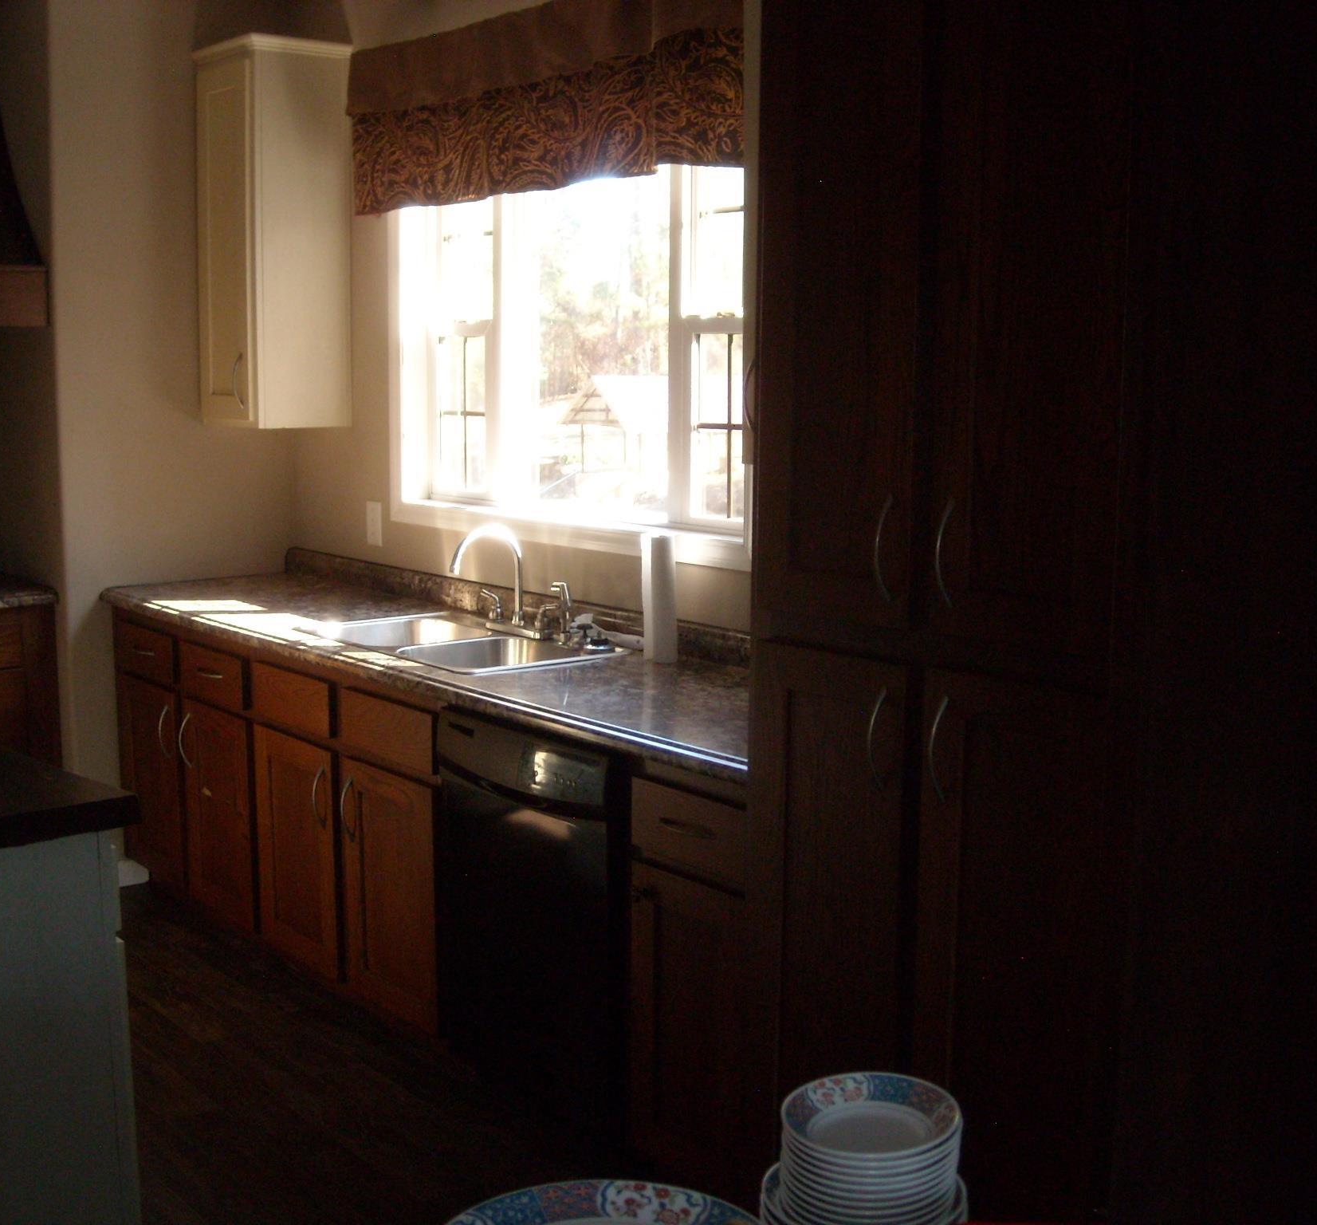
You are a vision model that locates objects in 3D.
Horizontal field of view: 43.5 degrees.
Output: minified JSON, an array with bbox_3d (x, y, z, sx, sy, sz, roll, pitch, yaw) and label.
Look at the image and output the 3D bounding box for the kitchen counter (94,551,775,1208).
[{"bbox_3d":[-0.484,0.477,3.977,0.647,0.985,2.776,-7,11,-40],"label":"kitchen counter"}]

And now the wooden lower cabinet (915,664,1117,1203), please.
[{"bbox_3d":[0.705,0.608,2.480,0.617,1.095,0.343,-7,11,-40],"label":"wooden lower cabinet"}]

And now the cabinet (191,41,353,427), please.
[{"bbox_3d":[-1.122,-1.072,4.780,0.323,1.057,0.383,-7,11,-40],"label":"cabinet"}]

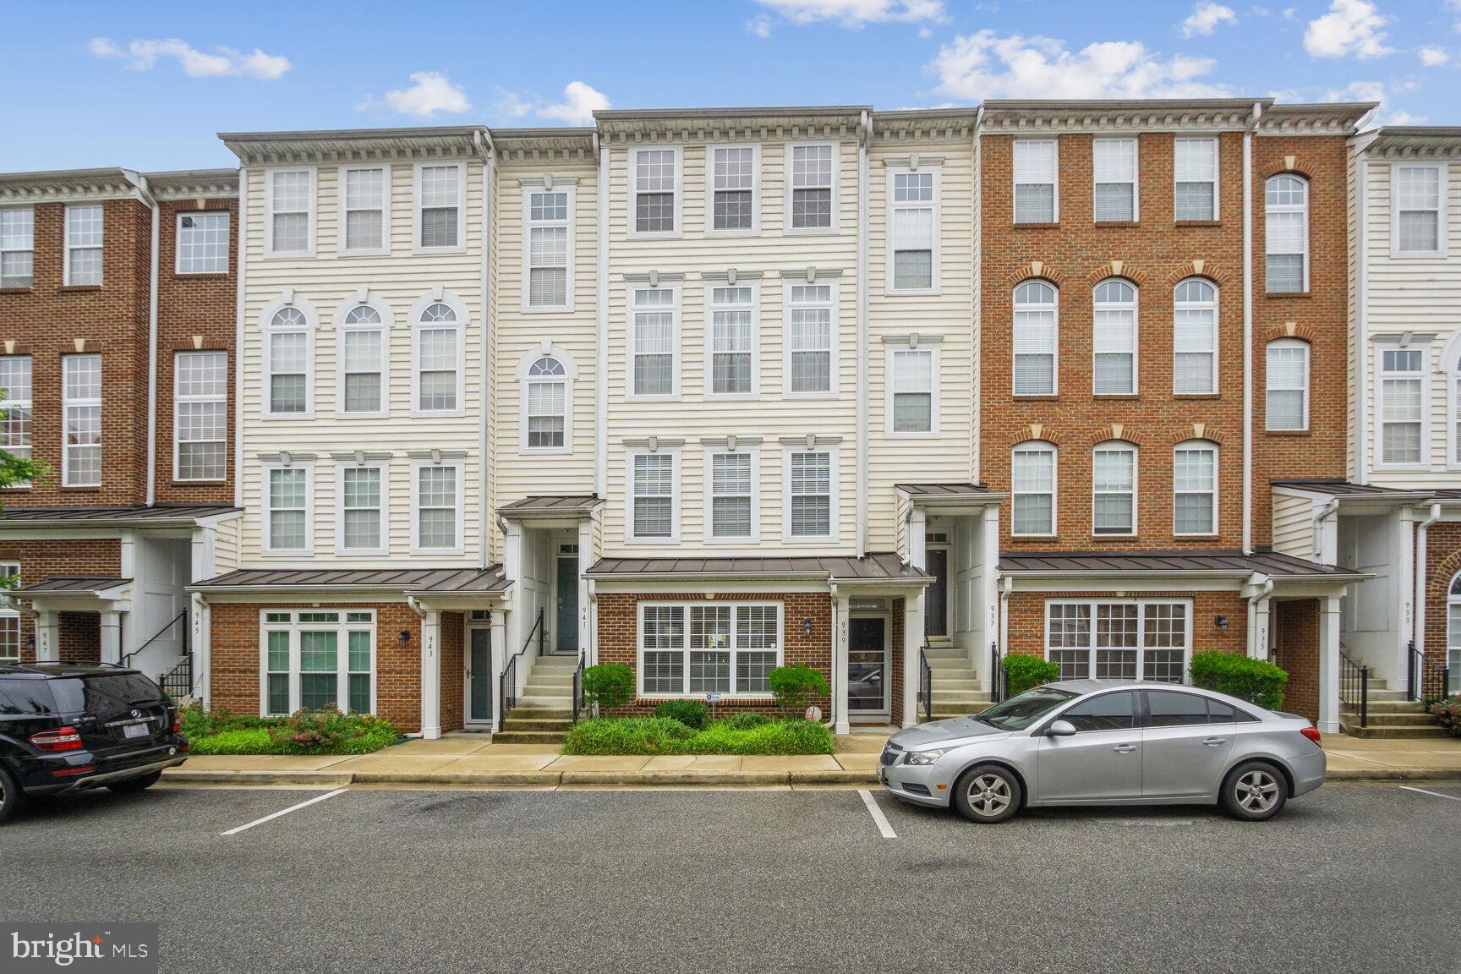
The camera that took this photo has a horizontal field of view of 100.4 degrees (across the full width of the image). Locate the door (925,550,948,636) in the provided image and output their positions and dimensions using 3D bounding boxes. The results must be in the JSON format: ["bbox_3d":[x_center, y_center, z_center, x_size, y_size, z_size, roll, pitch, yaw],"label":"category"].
[{"bbox_3d":[4.431,2.390,13.700,0.925,2.005,0.080,0,0,1],"label":"door"}]

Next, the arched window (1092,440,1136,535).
[{"bbox_3d":[7.450,0.020,11.800,0.850,1.830,0.130,0,-4,2],"label":"arched window"}]

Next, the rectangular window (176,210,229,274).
[{"bbox_3d":[-11.260,-5.220,13.000,1.130,1.300,0.130,0,-4,3],"label":"rectangular window"}]

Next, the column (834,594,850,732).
[{"bbox_3d":[1.998,3.146,10.820,0.284,2.517,0.270,0,0,1],"label":"column"}]

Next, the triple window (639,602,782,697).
[{"bbox_3d":[-0.352,2.989,11.200,2.678,1.775,0.140,0,0,1],"label":"triple window"}]

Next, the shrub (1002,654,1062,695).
[{"bbox_3d":[5.262,3.436,10.650,0.980,0.970,0.900,0,-1,2],"label":"shrub"}]

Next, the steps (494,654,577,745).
[{"bbox_3d":[-3.330,3.880,11.250,1.500,1.200,1.900,0,-4,2],"label":"steps"}]

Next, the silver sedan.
[{"bbox_3d":[4.080,2.950,7.180,4.600,1.470,1.810,0,-4,0],"label":"silver sedan"}]

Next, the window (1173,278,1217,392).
[{"bbox_3d":[9.045,-2.918,11.830,0.854,2.264,0.100,0,-1,2],"label":"window"}]

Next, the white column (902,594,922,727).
[{"bbox_3d":[3.100,3.040,10.450,0.250,2.380,0.250,0,-4,2],"label":"white column"}]

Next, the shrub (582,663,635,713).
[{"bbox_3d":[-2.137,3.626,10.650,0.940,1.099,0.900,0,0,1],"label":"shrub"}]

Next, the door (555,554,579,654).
[{"bbox_3d":[-3.230,2.510,13.000,0.930,2.060,0.090,0,-4,2],"label":"door"}]

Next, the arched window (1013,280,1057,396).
[{"bbox_3d":[5.952,-2.913,11.900,0.859,2.255,0.100,0,-1,2],"label":"arched window"}]

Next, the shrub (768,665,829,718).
[{"bbox_3d":[1.171,3.545,10.500,0.980,0.940,0.900,0,-1,2],"label":"shrub"}]

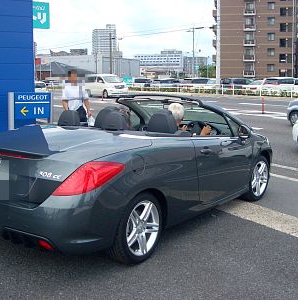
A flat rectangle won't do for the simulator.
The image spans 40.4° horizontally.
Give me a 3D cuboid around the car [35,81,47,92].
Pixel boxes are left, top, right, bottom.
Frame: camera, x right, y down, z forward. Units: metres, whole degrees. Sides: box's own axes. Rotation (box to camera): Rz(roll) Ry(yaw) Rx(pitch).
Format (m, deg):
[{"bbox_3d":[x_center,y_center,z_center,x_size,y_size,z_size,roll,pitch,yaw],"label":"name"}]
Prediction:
[{"bbox_3d":[-11.576,-5.985,39.565,1.700,1.480,4.300,-7,12,-37],"label":"car"}]

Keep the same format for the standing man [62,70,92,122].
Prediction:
[{"bbox_3d":[-1.574,-0.822,8.704,0.540,1.720,0.280,-1,10,-8],"label":"standing man"}]

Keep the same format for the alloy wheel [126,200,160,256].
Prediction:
[{"bbox_3d":[-0.115,0.696,3.667,0.200,0.485,0.485,7,11,37],"label":"alloy wheel"}]

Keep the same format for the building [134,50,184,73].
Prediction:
[{"bbox_3d":[11.289,-99.732,485.129,59.000,36.500,18.000,0,10,0],"label":"building"}]

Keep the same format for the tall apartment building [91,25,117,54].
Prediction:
[{"bbox_3d":[-51.393,-111.951,467.871,27.000,66.000,20.000,0,10,-2],"label":"tall apartment building"}]

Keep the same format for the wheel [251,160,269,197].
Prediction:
[{"bbox_3d":[1.494,0.389,5.702,0.200,0.485,0.485,8,12,42],"label":"wheel"}]

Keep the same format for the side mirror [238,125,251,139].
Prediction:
[{"bbox_3d":[1.147,-0.214,4.882,0.170,0.160,0.110,7,11,37],"label":"side mirror"}]

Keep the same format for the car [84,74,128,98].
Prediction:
[{"bbox_3d":[-3.759,-5.361,34.188,1.800,1.930,4.800,-5,11,-28],"label":"car"}]

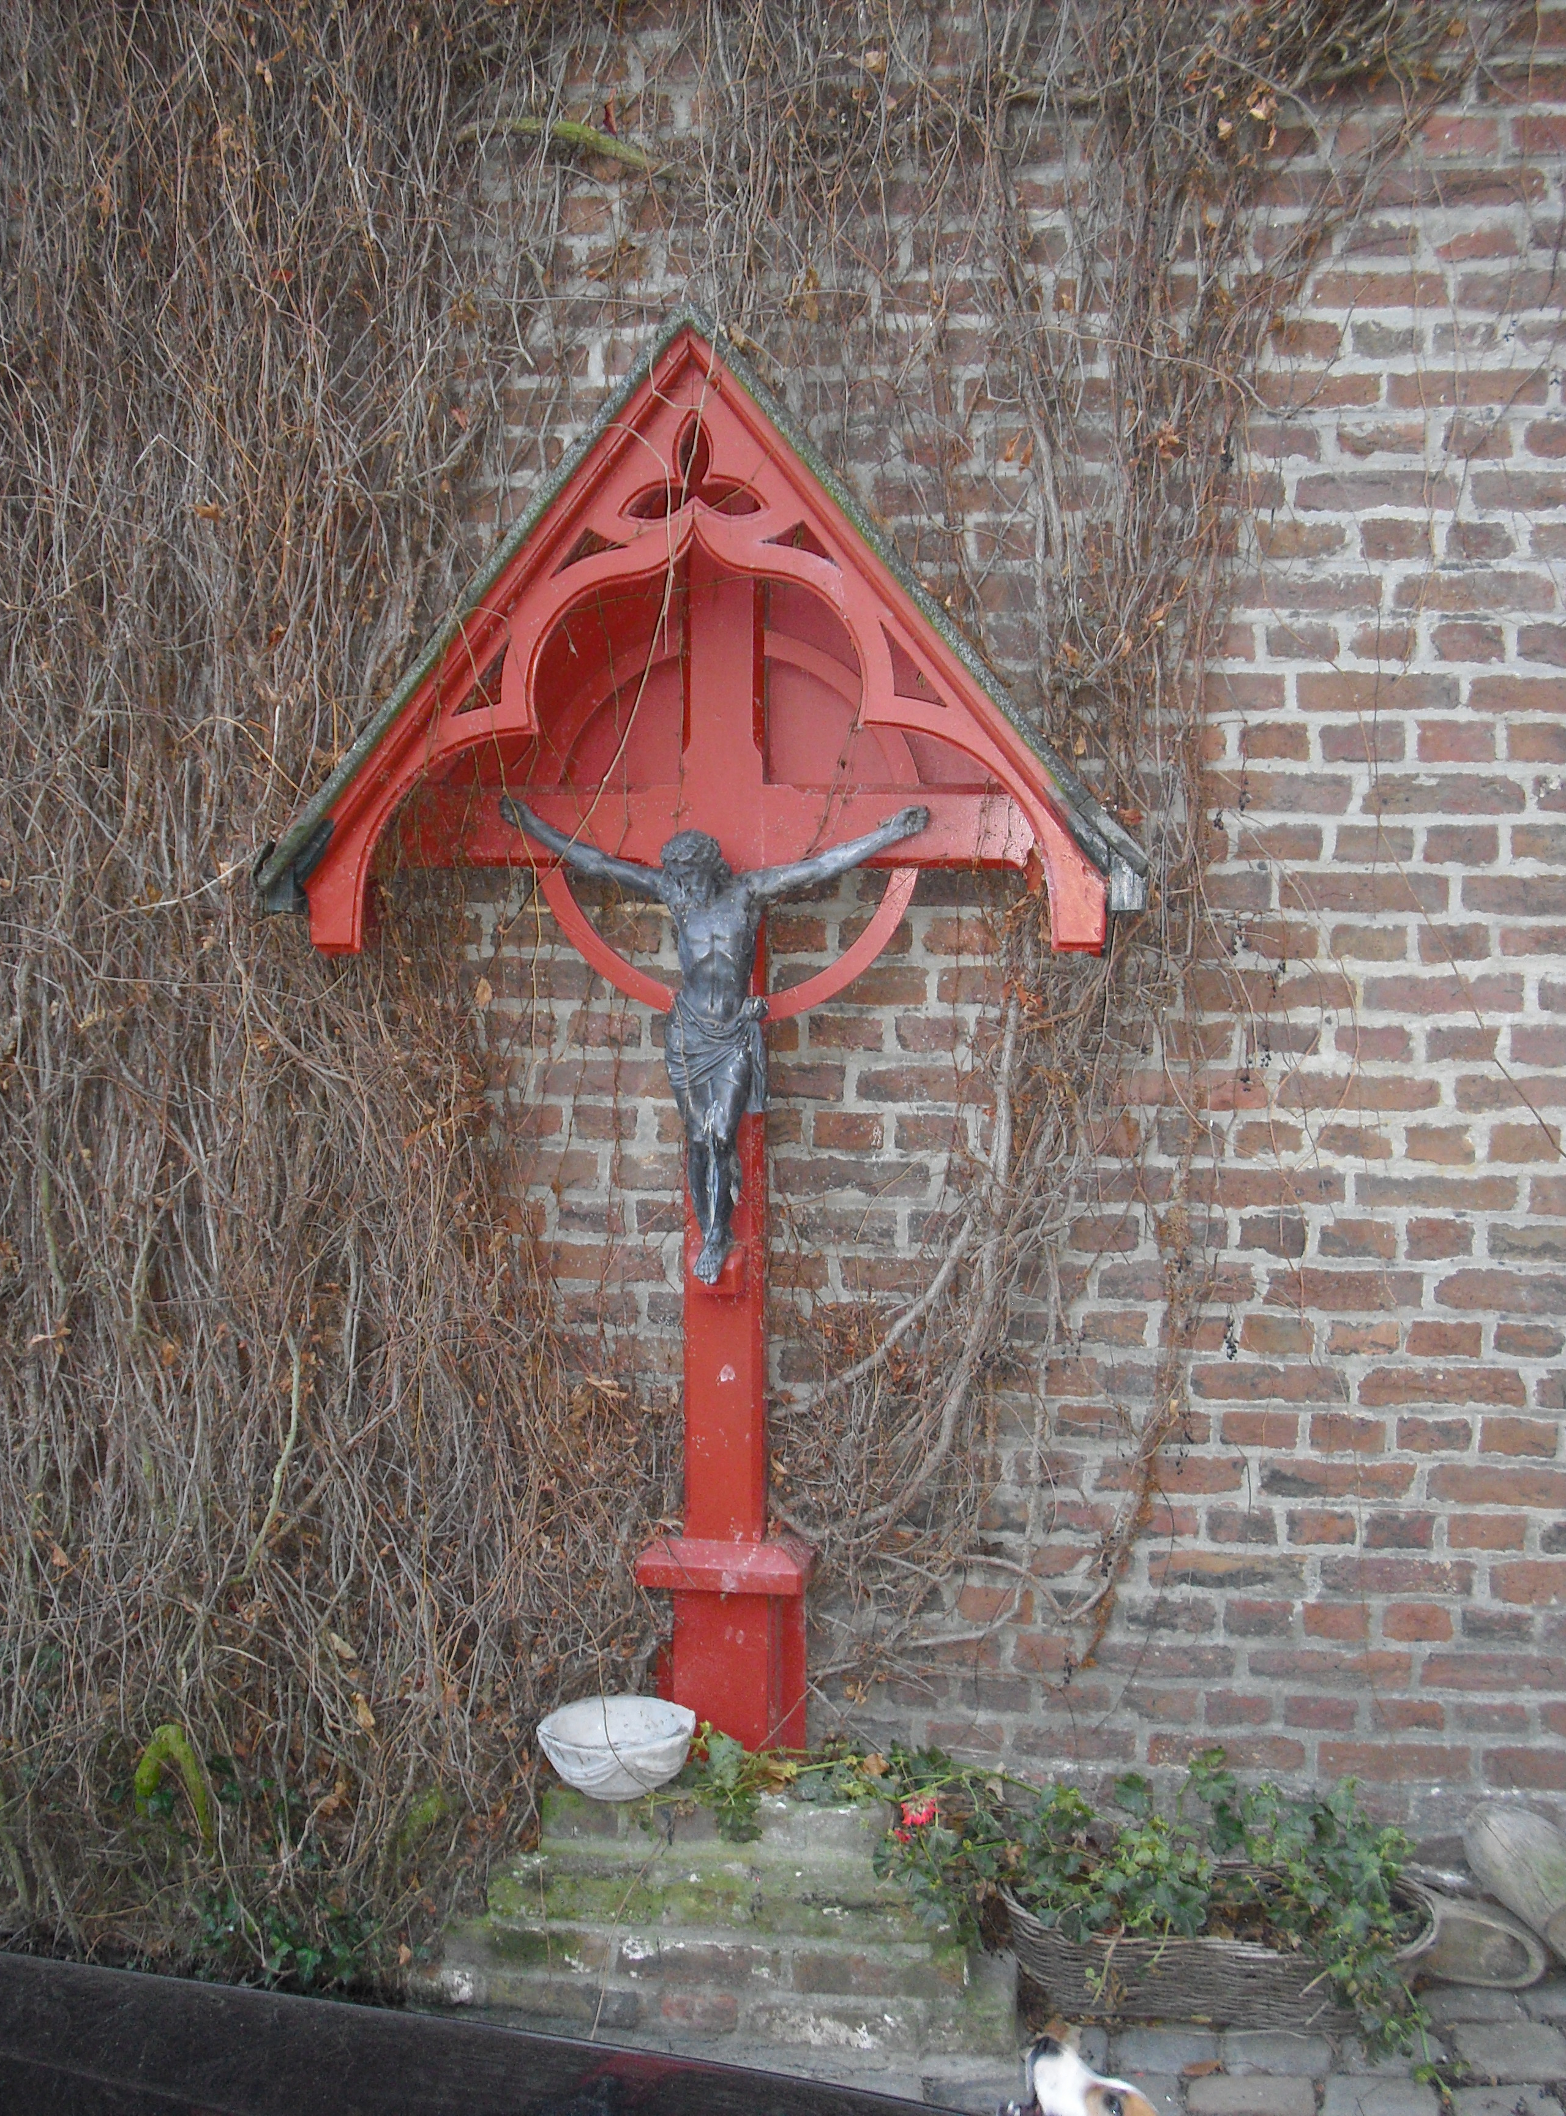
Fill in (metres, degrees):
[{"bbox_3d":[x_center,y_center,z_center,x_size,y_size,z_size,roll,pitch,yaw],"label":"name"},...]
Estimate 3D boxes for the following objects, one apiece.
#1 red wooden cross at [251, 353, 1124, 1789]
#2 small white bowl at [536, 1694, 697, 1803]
[{"bbox_3d":[-0.096,0.025,3.127,1.130,1.940,0.410,1,4,5],"label":"red wooden cross"},{"bbox_3d":[-0.225,0.940,3.156,0.215,0.098,0.215,1,4,0],"label":"small white bowl"}]

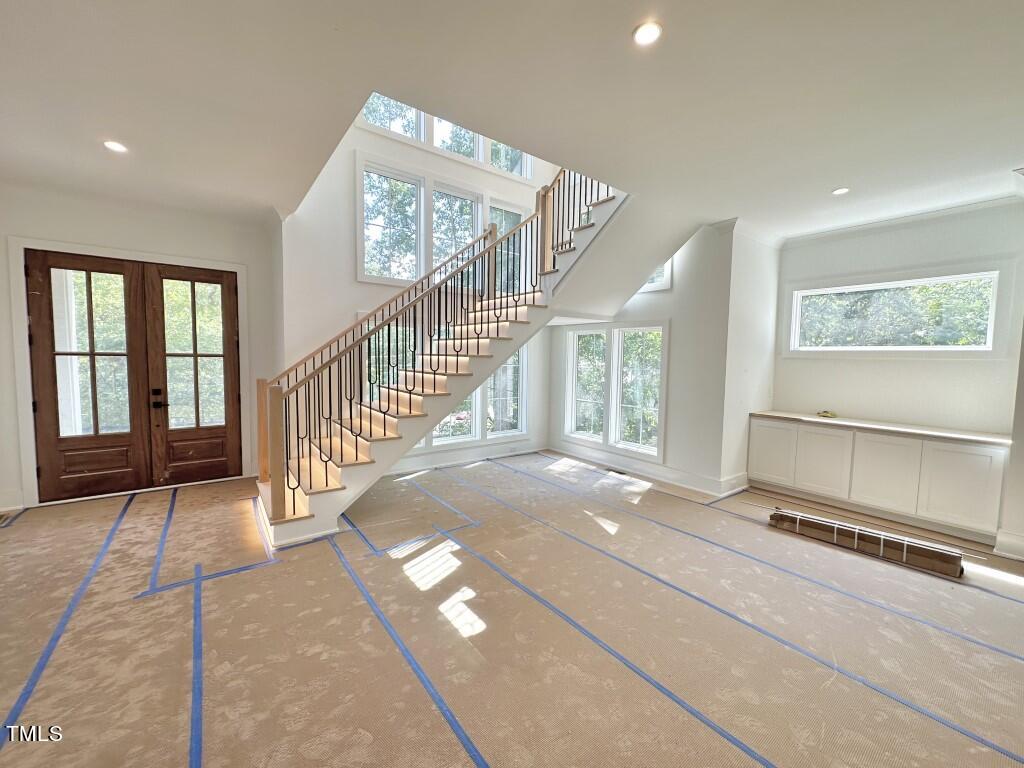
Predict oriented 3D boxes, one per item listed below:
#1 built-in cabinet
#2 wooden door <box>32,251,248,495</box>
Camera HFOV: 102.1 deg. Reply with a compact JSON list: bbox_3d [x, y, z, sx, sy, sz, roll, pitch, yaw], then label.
[{"bbox_3d":[3.727,0.862,4.414,0.650,0.902,2.017,-2,5,-38],"label":"built-in cabinet"},{"bbox_3d":[-3.968,-0.077,4.516,1.671,2.444,0.080,-2,5,-38],"label":"wooden door"}]

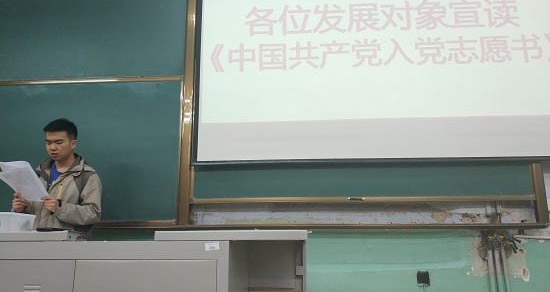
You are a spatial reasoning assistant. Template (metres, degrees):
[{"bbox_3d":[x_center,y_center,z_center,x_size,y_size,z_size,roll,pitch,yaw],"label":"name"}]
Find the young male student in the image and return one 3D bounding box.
[{"bbox_3d":[-1.150,0.667,2.606,0.540,1.720,0.460,-3,-15,13],"label":"young male student"}]

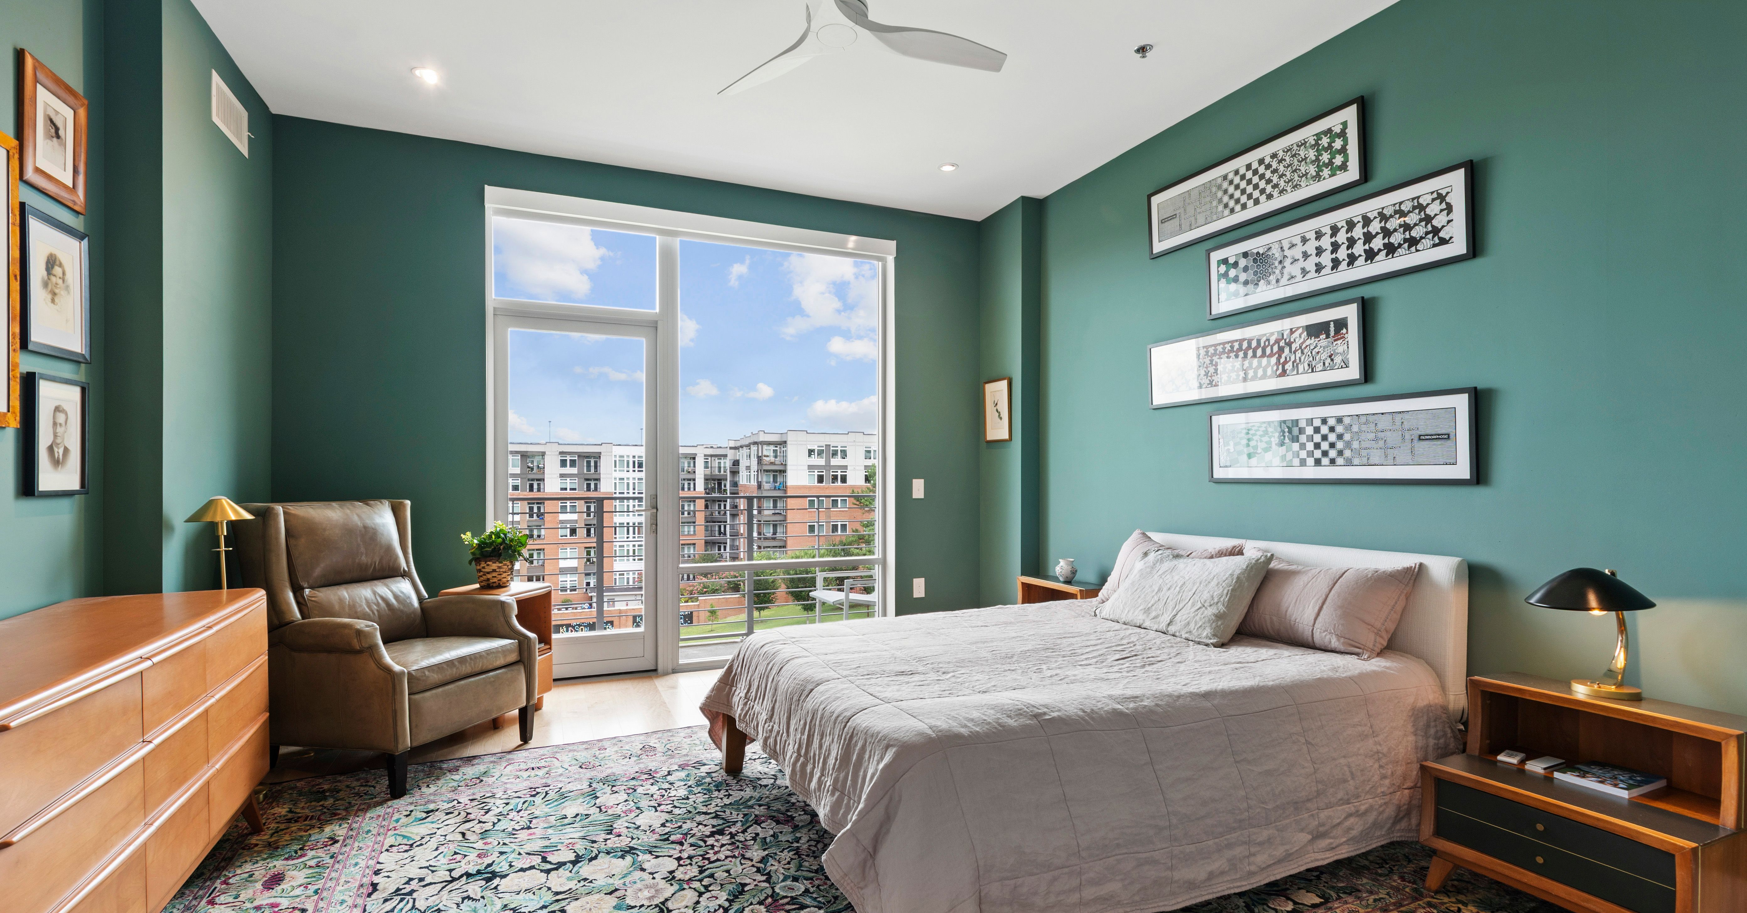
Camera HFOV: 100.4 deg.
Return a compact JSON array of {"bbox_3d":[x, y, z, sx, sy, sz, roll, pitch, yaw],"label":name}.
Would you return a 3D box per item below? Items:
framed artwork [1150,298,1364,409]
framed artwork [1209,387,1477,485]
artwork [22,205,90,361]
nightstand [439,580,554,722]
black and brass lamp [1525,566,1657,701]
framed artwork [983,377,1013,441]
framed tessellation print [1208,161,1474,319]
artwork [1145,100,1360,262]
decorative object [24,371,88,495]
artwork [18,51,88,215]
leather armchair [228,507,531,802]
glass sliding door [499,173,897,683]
[{"bbox_3d":[1.695,-0.434,3.337,0.030,0.332,1.110,0,-1,-24],"label":"framed artwork"},{"bbox_3d":[1.896,-0.060,3.087,0.028,0.346,1.120,0,-1,-25],"label":"framed artwork"},{"bbox_3d":[-2.678,-0.550,2.398,0.025,0.445,0.345,0,-1,-25],"label":"artwork"},{"bbox_3d":[-1.832,0.957,3.542,0.360,0.624,0.390,-1,-1,13],"label":"nightstand"},{"bbox_3d":[1.964,0.477,1.988,0.270,0.345,0.260,0,-1,26],"label":"black and brass lamp"},{"bbox_3d":[0.860,-0.320,5.084,0.025,0.430,0.295,0,-1,-25],"label":"framed artwork"},{"bbox_3d":[1.899,-0.865,3.104,0.028,0.345,1.120,0,-1,-25],"label":"framed tessellation print"},{"bbox_3d":[1.694,-1.222,3.341,0.030,0.336,1.110,0,-1,-24],"label":"artwork"},{"bbox_3d":[-2.446,-0.061,2.188,0.028,0.354,0.258,0,-1,-24],"label":"decorative object"},{"bbox_3d":[-2.669,-1.033,2.378,0.030,0.395,0.350,0,-1,-25],"label":"artwork"},{"bbox_3d":[-2.076,0.750,3.172,0.900,1.080,0.690,0,-1,21],"label":"leather armchair"},{"bbox_3d":[-0.966,-0.088,4.404,2.436,2.724,0.130,0,-1,-24],"label":"glass sliding door"}]

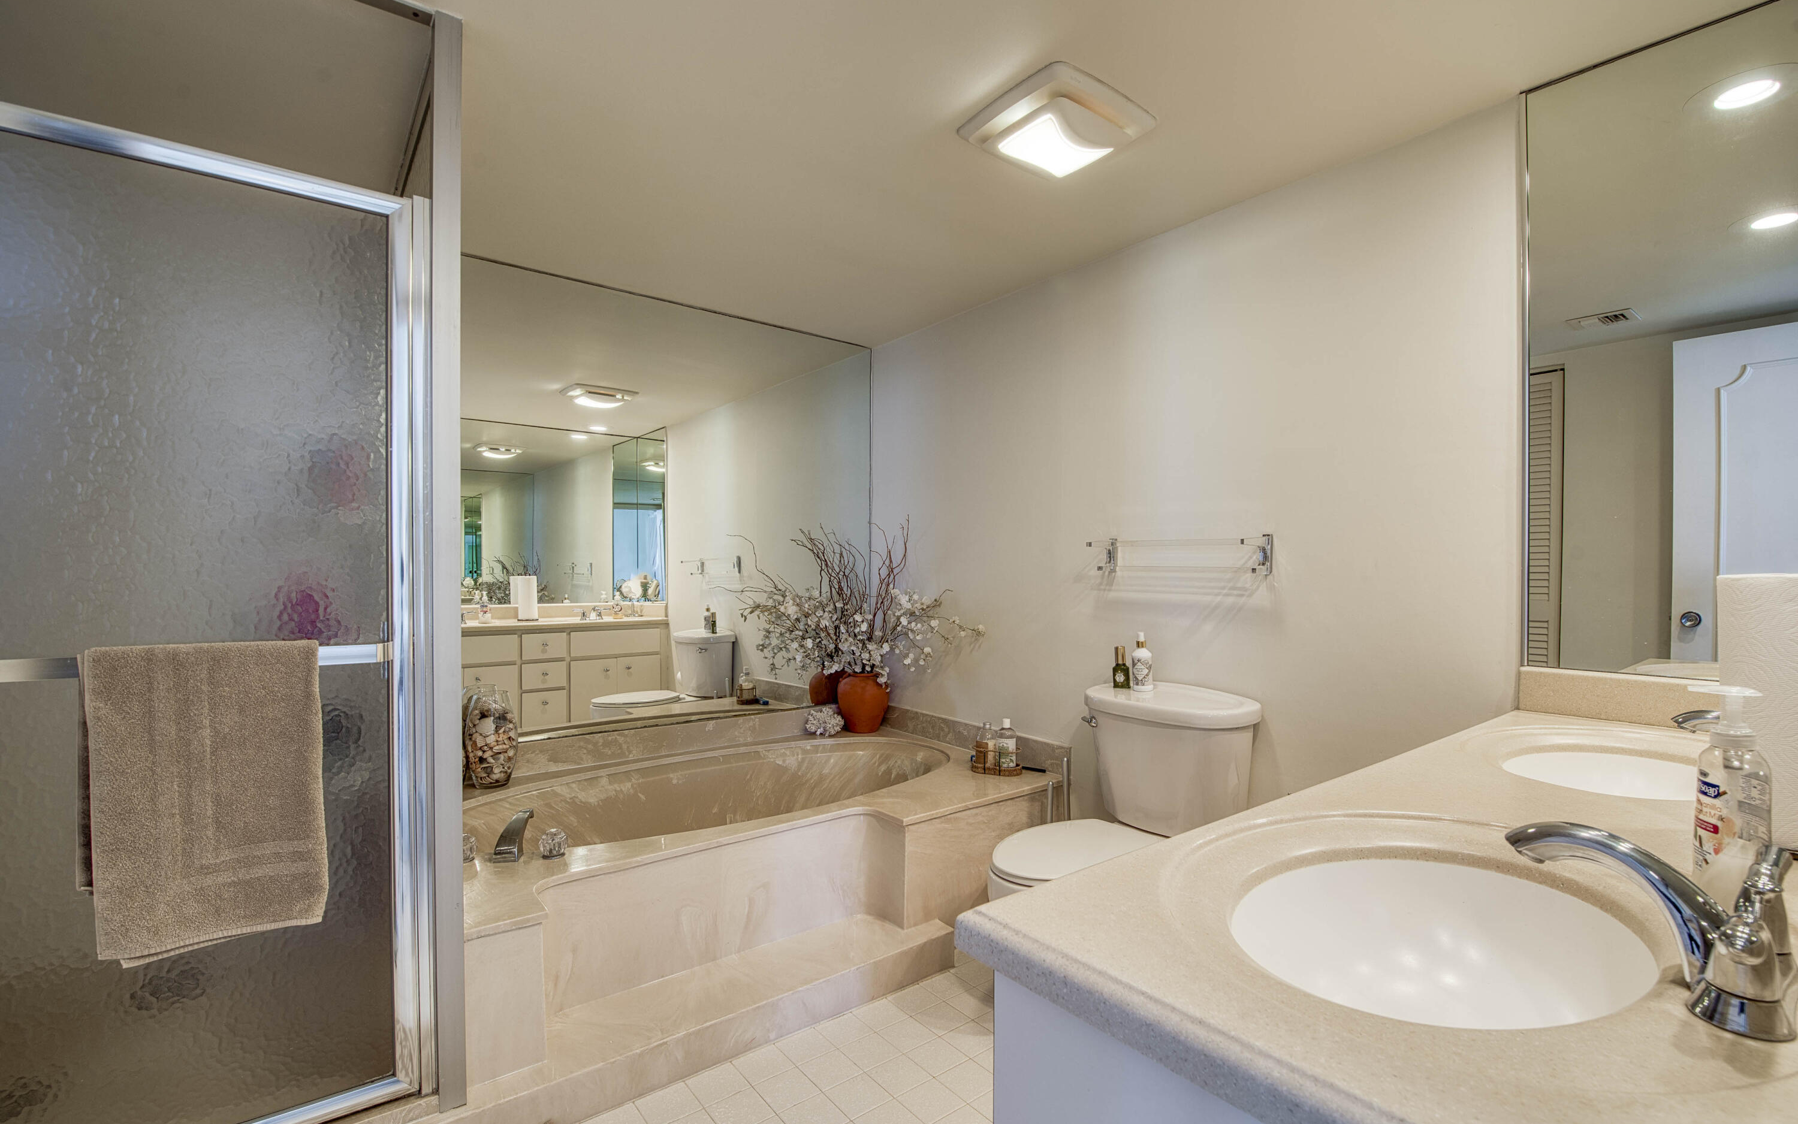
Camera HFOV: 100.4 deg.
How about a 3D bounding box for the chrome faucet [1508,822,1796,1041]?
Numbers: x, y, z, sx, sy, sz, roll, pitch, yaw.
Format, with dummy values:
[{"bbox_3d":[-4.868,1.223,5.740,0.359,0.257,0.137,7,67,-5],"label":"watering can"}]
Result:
[{"bbox_3d":[0.570,0.260,0.577,0.240,0.098,0.168,1,-1,-37],"label":"chrome faucet"}]

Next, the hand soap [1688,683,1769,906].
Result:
[{"bbox_3d":[0.723,0.211,0.653,0.075,0.200,0.052,1,-1,-37],"label":"hand soap"}]

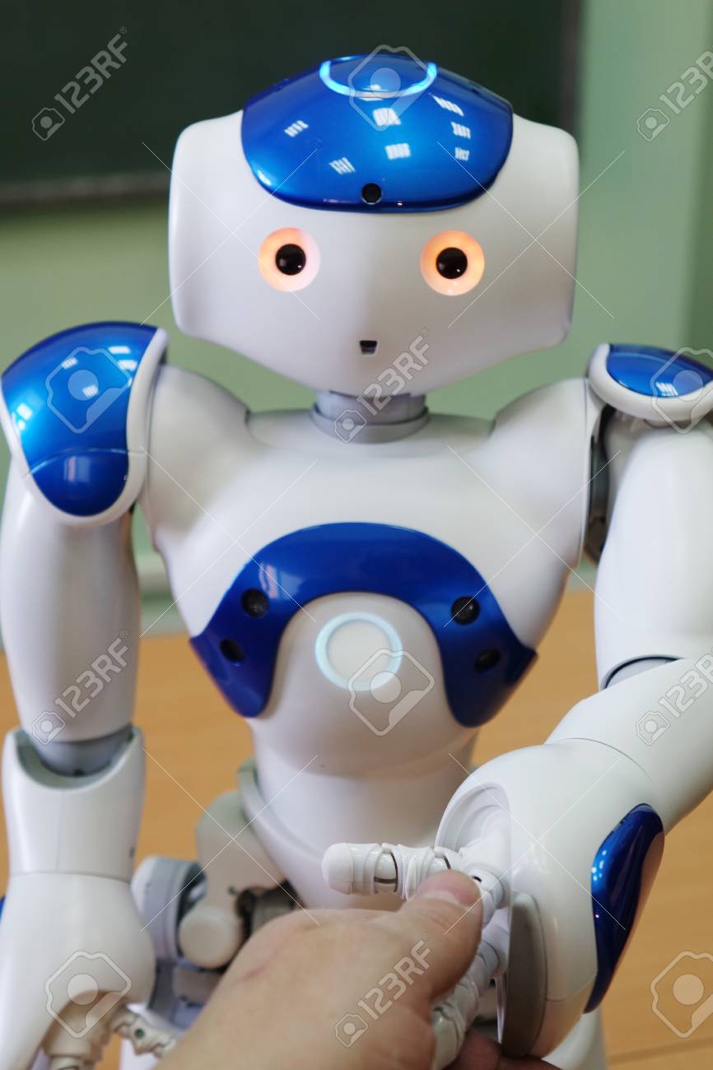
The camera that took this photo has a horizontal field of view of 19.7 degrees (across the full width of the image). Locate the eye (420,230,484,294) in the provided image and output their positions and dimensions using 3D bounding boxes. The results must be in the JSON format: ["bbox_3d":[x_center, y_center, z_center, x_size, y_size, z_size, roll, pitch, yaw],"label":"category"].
[{"bbox_3d":[0.031,-0.088,0.663,0.021,0.021,0.007,1,9,-6],"label":"eye"}]

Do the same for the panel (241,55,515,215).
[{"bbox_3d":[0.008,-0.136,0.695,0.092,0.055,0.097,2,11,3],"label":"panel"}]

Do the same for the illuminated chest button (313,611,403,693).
[{"bbox_3d":[0.001,0.040,0.703,0.030,0.030,0.006,3,20,2],"label":"illuminated chest button"}]

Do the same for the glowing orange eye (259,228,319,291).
[{"bbox_3d":[-0.022,-0.089,0.665,0.020,0.021,0.007,3,9,11],"label":"glowing orange eye"}]

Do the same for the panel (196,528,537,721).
[{"bbox_3d":[0.002,0.028,0.720,0.124,0.081,0.047,3,24,2],"label":"panel"}]

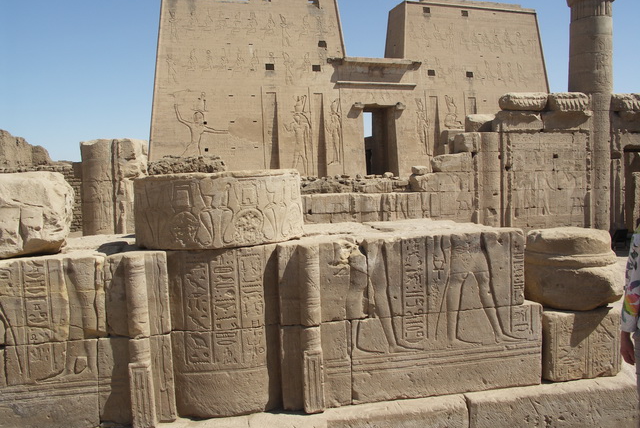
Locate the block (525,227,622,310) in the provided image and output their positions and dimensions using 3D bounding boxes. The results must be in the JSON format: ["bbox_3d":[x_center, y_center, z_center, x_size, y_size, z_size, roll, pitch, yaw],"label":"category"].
[{"bbox_3d":[1.748,0.368,3.984,0.634,0.481,0.614,-2,4,-11],"label":"block"}]

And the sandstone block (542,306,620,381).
[{"bbox_3d":[1.663,0.831,3.941,0.501,0.445,0.491,-2,4,-11],"label":"sandstone block"}]

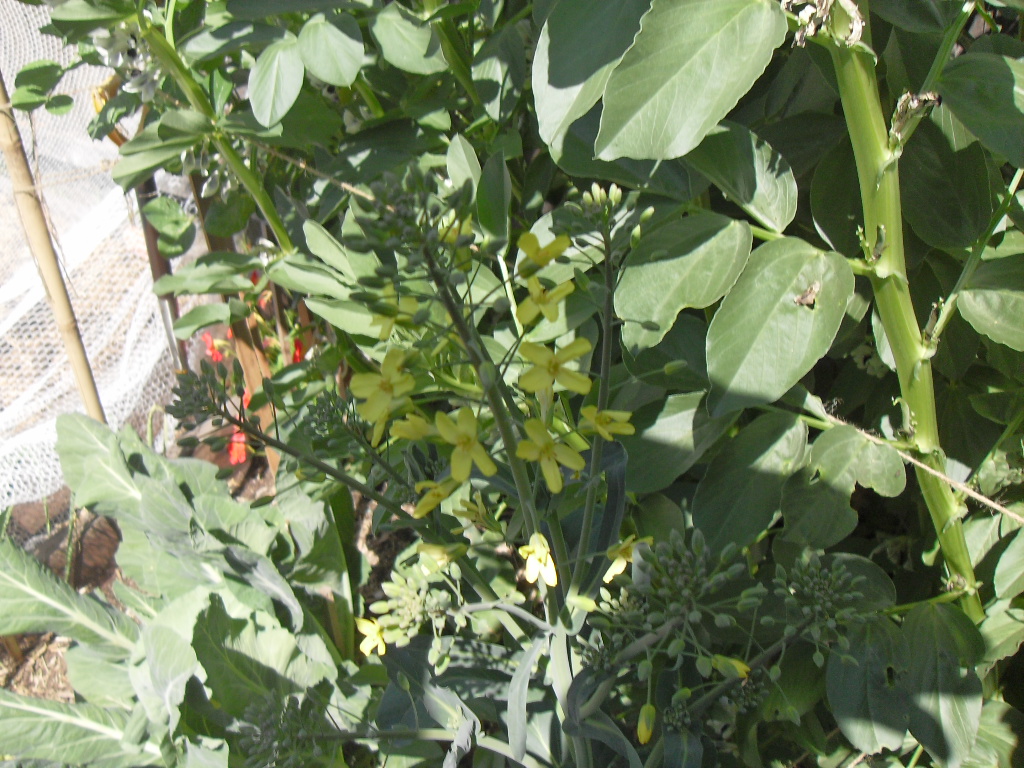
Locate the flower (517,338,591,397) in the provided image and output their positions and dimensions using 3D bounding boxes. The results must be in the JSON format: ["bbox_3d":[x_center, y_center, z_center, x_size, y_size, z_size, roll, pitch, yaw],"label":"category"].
[{"bbox_3d":[0.015,-0.006,0.380,0.026,0.011,0.022,-6,62,-3],"label":"flower"}]

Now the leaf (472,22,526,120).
[{"bbox_3d":[-0.008,-0.191,0.670,0.034,0.060,0.017,2,6,-5],"label":"leaf"}]

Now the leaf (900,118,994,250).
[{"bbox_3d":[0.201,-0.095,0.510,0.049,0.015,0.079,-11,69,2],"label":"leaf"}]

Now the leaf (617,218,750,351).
[{"bbox_3d":[0.070,-0.041,0.450,0.042,0.015,0.072,36,75,19],"label":"leaf"}]

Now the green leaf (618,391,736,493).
[{"bbox_3d":[0.071,0.025,0.475,0.064,0.013,0.038,-35,66,-7],"label":"green leaf"}]

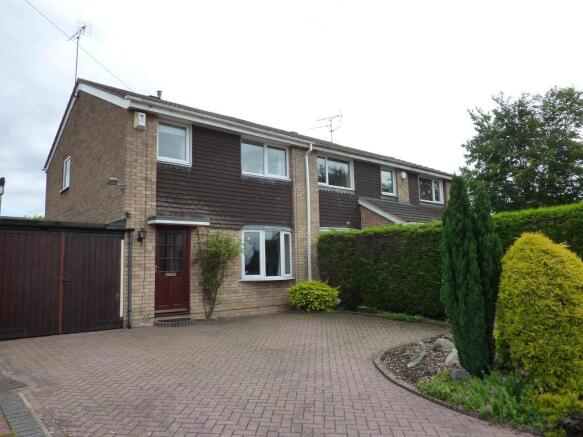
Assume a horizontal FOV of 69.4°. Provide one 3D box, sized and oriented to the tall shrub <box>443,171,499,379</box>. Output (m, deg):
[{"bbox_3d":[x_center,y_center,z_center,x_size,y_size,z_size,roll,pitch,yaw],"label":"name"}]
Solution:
[{"bbox_3d":[2.411,0.781,5.670,0.650,2.620,0.600,-2,-7,0],"label":"tall shrub"}]

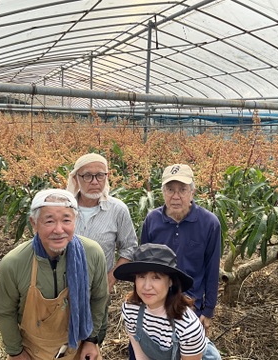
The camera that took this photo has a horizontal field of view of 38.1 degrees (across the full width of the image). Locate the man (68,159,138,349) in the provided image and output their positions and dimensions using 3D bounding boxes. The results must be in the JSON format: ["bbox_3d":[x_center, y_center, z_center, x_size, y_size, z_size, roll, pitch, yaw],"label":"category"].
[{"bbox_3d":[-0.270,0.665,2.350,0.530,1.640,0.420,4,9,7],"label":"man"}]

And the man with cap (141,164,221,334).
[{"bbox_3d":[0.220,0.690,2.330,0.490,1.600,0.390,4,9,9],"label":"man with cap"}]

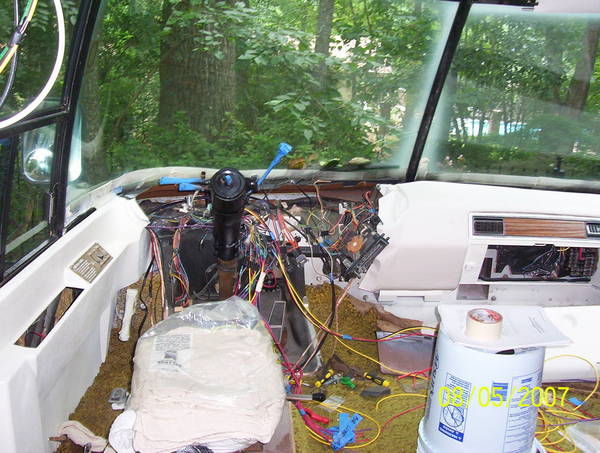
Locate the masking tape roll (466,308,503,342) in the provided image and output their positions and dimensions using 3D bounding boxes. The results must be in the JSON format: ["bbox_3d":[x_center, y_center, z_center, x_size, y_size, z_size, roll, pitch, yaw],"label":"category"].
[{"bbox_3d":[0.449,0.241,1.820,0.084,0.048,0.084,2,19,0],"label":"masking tape roll"}]

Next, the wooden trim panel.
[{"bbox_3d":[0.774,0.007,2.360,0.258,0.056,0.012,2,-3,-2],"label":"wooden trim panel"}]

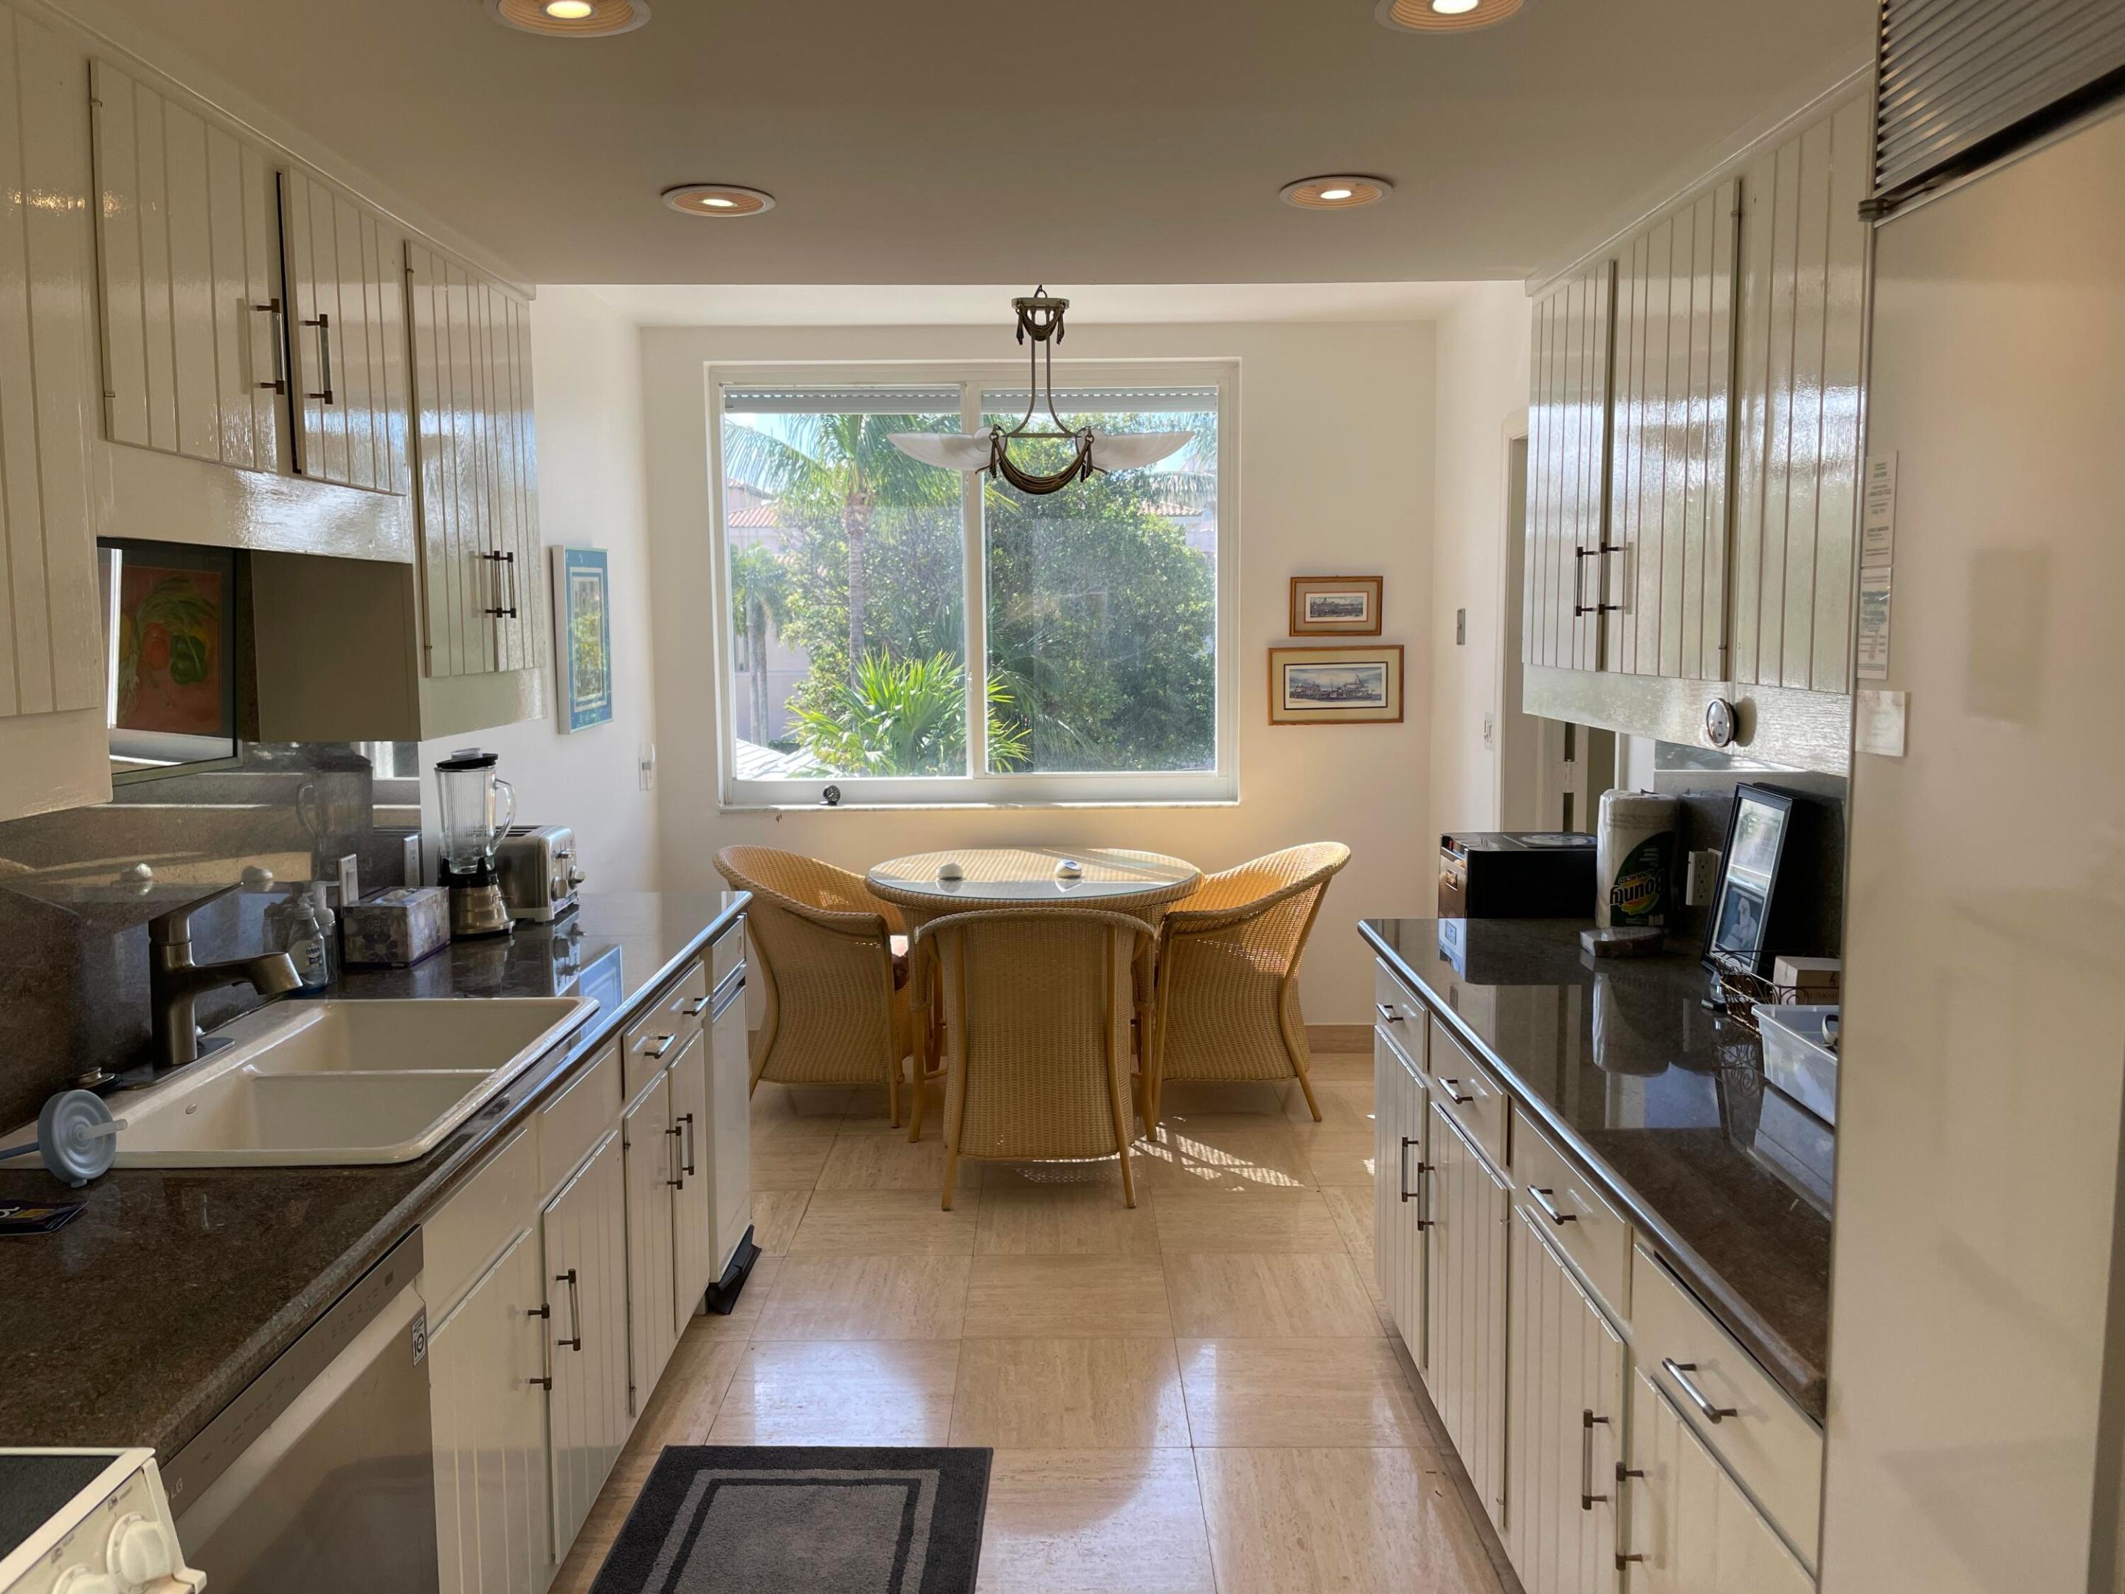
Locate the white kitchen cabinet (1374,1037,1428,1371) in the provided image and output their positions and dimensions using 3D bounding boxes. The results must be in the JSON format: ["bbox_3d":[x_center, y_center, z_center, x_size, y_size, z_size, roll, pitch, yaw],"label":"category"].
[{"bbox_3d":[0.934,0.794,3.246,0.500,0.552,0.474,0,6,0],"label":"white kitchen cabinet"}]

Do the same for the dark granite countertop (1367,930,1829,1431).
[{"bbox_3d":[0.954,0.398,2.415,0.635,0.040,2.110,0,6,0],"label":"dark granite countertop"}]

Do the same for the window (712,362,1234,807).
[{"bbox_3d":[-0.291,-0.729,5.556,1.812,1.534,0.100,0,6,0],"label":"window"}]

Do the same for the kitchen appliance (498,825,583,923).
[{"bbox_3d":[-1.212,0.166,3.531,0.290,0.192,0.190,0,6,0],"label":"kitchen appliance"}]

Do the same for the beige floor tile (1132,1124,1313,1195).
[{"bbox_3d":[0.472,1.055,4.607,0.460,0.020,0.460,0,6,0],"label":"beige floor tile"}]

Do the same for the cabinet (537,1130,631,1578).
[{"bbox_3d":[-1.032,0.883,2.646,0.500,0.552,0.423,0,6,0],"label":"cabinet"}]

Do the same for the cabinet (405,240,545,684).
[{"bbox_3d":[-1.246,-0.604,3.032,0.290,0.734,0.621,0,6,0],"label":"cabinet"}]

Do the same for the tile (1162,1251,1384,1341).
[{"bbox_3d":[0.469,1.148,3.672,0.456,0.012,0.456,0,6,0],"label":"tile"}]

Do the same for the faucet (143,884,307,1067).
[{"bbox_3d":[-1.217,0.259,2.331,0.220,0.266,0.065,0,6,0],"label":"faucet"}]

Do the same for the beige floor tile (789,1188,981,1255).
[{"bbox_3d":[-0.446,1.107,4.133,0.460,0.015,0.455,0,6,0],"label":"beige floor tile"}]

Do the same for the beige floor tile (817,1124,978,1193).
[{"bbox_3d":[-0.446,1.052,4.577,0.456,0.012,0.456,0,6,0],"label":"beige floor tile"}]

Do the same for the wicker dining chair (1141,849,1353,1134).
[{"bbox_3d":[0.601,0.567,5.154,0.640,0.820,0.720,1,6,6],"label":"wicker dining chair"}]

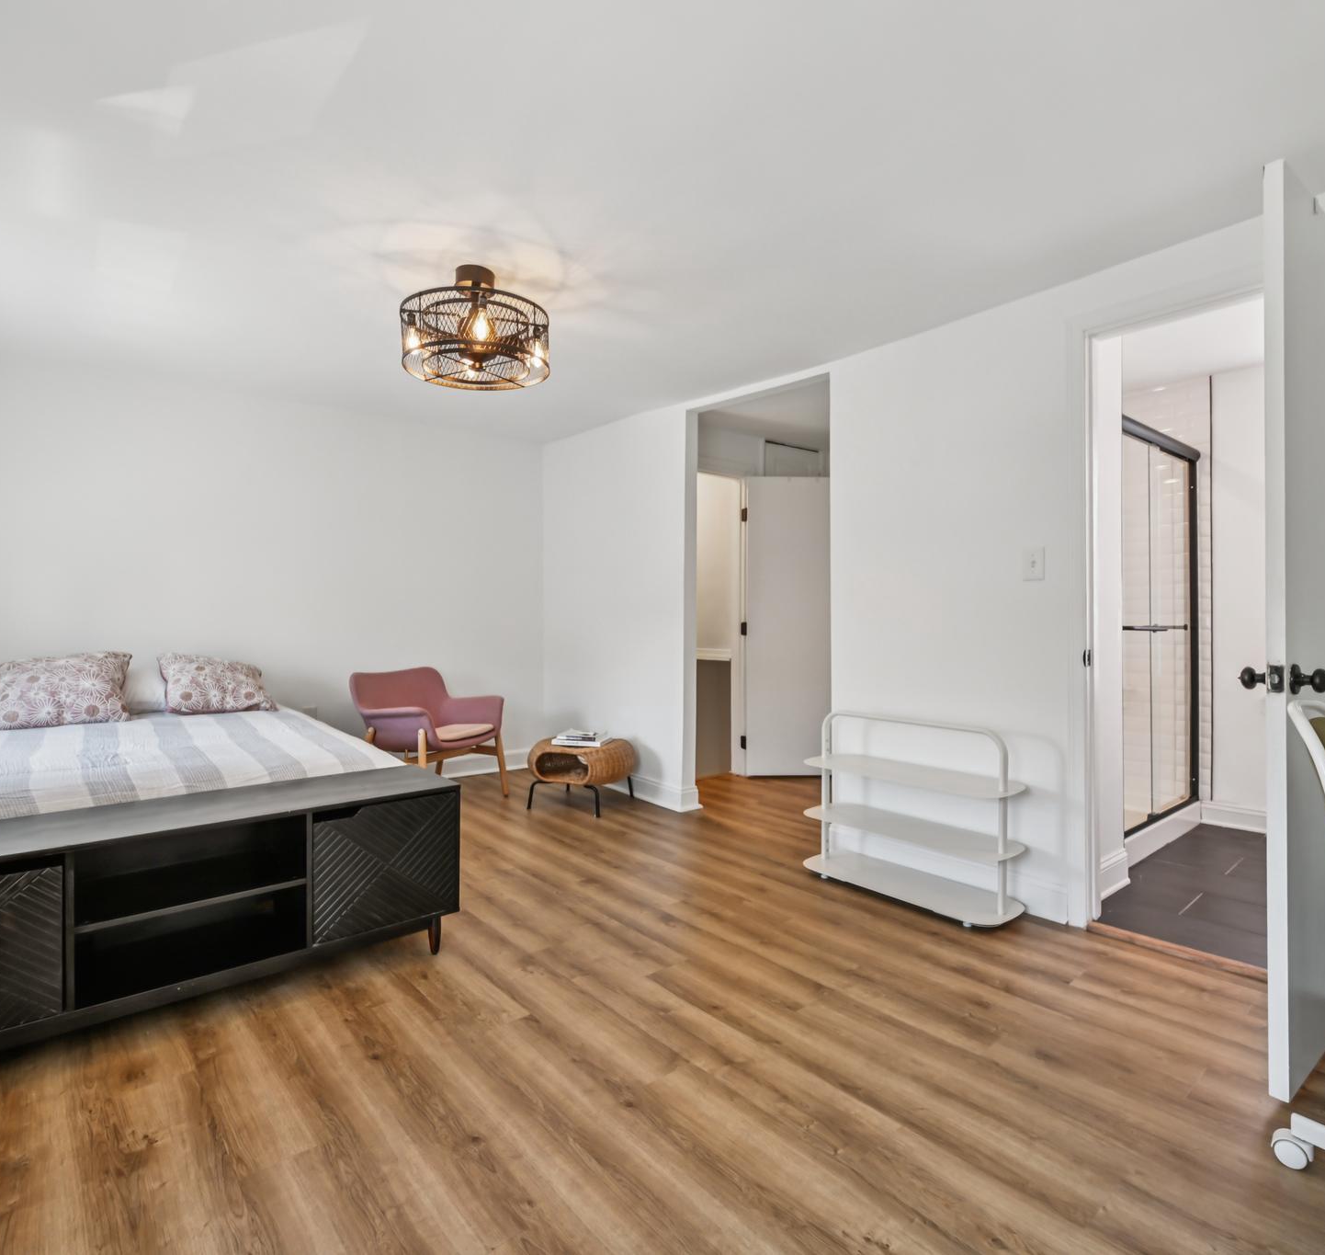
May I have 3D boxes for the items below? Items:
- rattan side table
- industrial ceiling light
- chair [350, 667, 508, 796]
[{"bbox_3d":[-0.468,0.859,4.317,0.470,0.360,0.500,0,0,22],"label":"rattan side table"},{"bbox_3d":[-0.663,-1.093,2.600,0.520,0.325,0.520,0,0,0],"label":"industrial ceiling light"},{"bbox_3d":[-1.303,0.650,4.265,0.660,0.770,0.730,0,0,21],"label":"chair"}]

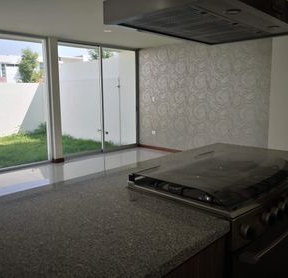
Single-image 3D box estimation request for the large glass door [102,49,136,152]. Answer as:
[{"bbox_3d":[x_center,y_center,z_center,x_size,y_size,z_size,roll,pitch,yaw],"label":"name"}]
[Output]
[{"bbox_3d":[-0.624,-1.059,7.686,0.060,2.620,1.220,7,12,44],"label":"large glass door"}]

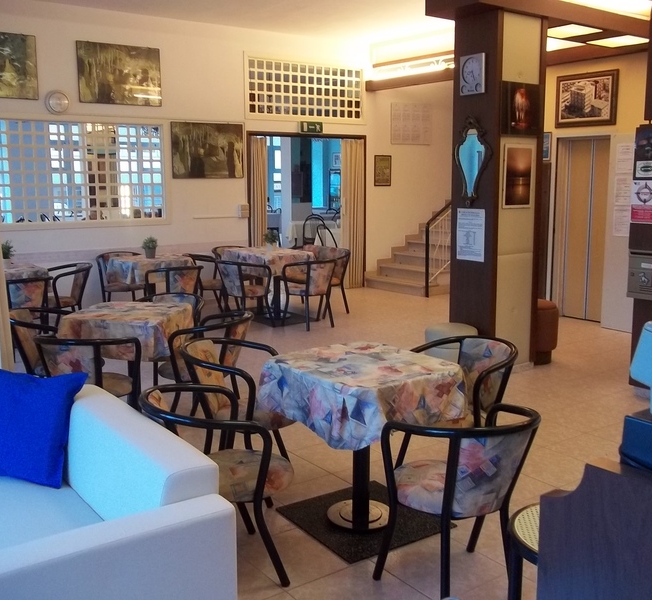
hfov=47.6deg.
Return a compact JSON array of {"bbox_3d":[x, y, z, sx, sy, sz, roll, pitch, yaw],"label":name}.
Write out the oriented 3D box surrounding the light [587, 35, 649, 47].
[{"bbox_3d":[2.755,-2.446,6.912,0.440,0.060,0.440,-7,11,-34],"label":"light"}]

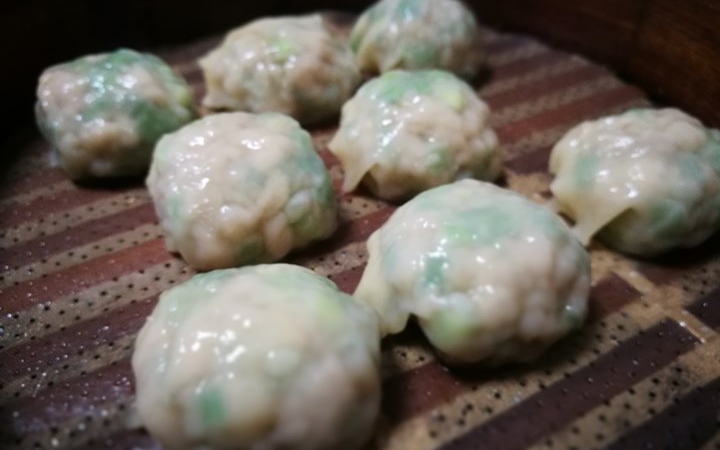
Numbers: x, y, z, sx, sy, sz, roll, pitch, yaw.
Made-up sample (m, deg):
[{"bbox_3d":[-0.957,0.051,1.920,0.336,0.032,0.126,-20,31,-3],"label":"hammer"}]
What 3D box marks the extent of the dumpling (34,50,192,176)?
[{"bbox_3d":[-0.074,-0.034,0.171,0.045,0.035,0.044,1,41,0],"label":"dumpling"}]

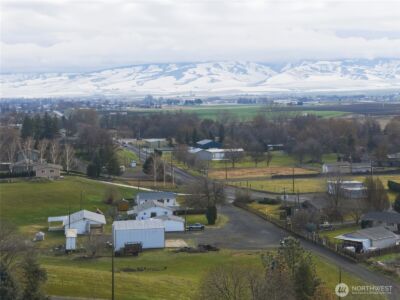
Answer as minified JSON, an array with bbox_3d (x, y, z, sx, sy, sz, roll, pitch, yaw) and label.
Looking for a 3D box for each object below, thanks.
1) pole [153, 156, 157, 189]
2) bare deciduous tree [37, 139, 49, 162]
[{"bbox_3d":[-19.240,9.380,345.000,0.400,13.300,0.400,0,4,0],"label":"pole"},{"bbox_3d":[-74.960,1.290,385.000,5.600,13.500,5.600,0,4,0],"label":"bare deciduous tree"}]

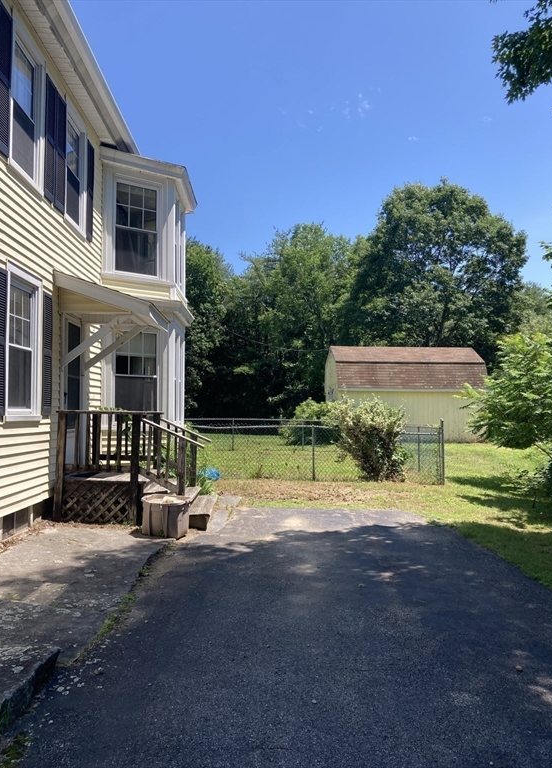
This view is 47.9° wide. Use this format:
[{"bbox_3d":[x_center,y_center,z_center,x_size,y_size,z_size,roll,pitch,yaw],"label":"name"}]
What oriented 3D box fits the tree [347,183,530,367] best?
[{"bbox_3d":[10.784,-5.240,42.000,12.300,17.300,12.000,0,-3,-1],"label":"tree"}]

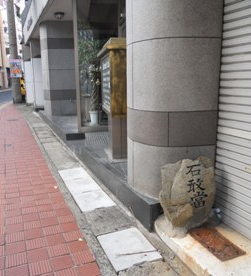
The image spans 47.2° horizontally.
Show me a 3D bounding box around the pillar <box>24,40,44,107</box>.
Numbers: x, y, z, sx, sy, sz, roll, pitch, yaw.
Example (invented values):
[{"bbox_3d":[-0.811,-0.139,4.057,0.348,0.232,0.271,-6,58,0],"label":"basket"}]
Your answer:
[{"bbox_3d":[-3.801,-2.635,11.907,0.720,2.750,0.900,-4,11,-14],"label":"pillar"}]

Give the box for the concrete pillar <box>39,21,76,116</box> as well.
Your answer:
[{"bbox_3d":[-2.076,-2.111,8.999,1.050,2.740,0.900,-3,11,-11],"label":"concrete pillar"}]

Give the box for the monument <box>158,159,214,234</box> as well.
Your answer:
[{"bbox_3d":[0.587,0.483,2.693,0.460,0.610,0.270,-4,11,-14],"label":"monument"}]

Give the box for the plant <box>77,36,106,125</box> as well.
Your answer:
[{"bbox_3d":[-0.720,-1.270,6.475,0.700,1.960,0.650,-3,11,-11],"label":"plant"}]

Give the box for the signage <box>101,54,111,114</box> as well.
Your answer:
[{"bbox_3d":[-0.280,-0.840,4.522,0.090,0.820,1.122,-3,11,-11],"label":"signage"}]

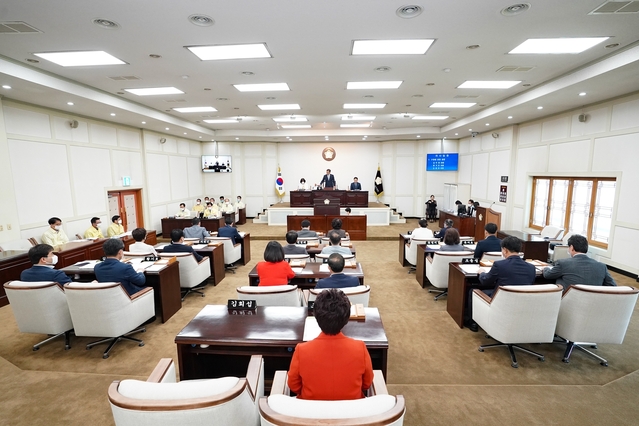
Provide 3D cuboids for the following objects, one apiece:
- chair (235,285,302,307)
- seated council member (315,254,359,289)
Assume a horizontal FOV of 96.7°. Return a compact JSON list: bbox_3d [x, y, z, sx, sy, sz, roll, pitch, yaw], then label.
[{"bbox_3d":[-0.559,1.212,3.364,0.650,0.900,0.670,-1,7,-5],"label":"chair"},{"bbox_3d":[0.201,1.027,3.564,0.530,1.200,0.750,-1,7,0],"label":"seated council member"}]

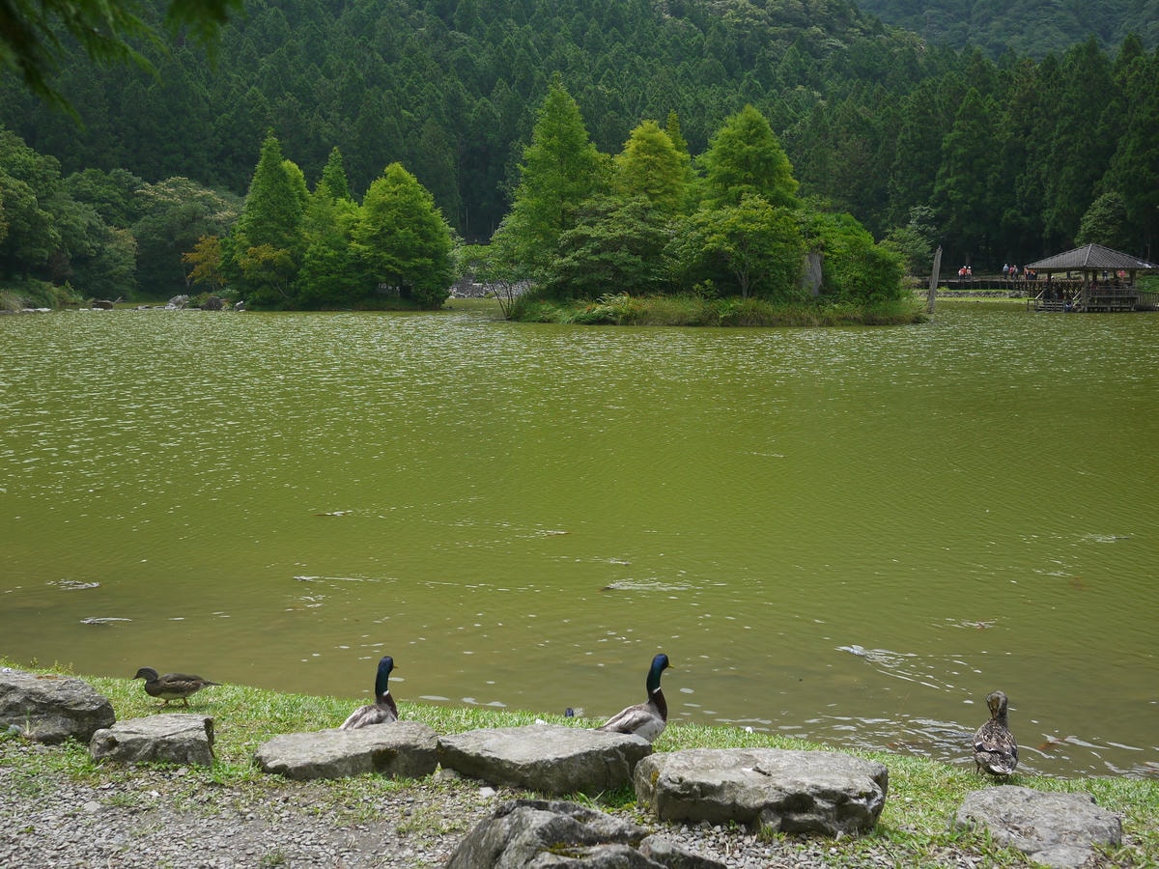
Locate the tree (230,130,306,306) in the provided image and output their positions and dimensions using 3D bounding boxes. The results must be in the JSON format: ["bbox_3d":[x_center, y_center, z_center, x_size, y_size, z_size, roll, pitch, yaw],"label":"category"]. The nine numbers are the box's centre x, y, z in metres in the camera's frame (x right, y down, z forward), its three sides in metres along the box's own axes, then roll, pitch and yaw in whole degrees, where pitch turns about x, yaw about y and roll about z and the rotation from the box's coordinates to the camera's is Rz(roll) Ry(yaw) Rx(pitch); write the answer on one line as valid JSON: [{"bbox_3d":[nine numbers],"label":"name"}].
[{"bbox_3d":[-28.375,-19.665,122.000,7.000,15.800,6.800,0,6,0],"label":"tree"}]

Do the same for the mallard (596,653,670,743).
[{"bbox_3d":[0.197,1.080,5.300,0.170,0.390,0.430,6,8,42],"label":"mallard"}]

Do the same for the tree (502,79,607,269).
[{"bbox_3d":[-1.322,-14.148,78.000,6.500,13.400,6.300,0,6,0],"label":"tree"}]

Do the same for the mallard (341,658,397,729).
[{"bbox_3d":[-0.851,1.100,5.400,0.170,0.390,0.420,4,7,30],"label":"mallard"}]

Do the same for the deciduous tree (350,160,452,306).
[{"bbox_3d":[-15.881,-17.785,120.000,8.800,13.200,8.600,0,6,0],"label":"deciduous tree"}]

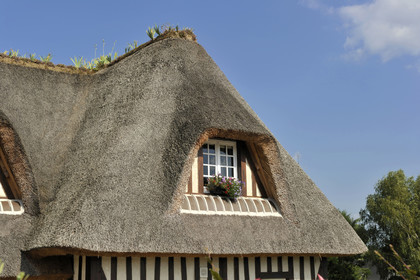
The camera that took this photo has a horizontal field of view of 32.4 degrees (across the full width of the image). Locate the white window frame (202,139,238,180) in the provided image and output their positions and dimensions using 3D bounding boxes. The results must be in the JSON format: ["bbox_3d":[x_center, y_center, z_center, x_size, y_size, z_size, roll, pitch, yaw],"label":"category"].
[{"bbox_3d":[0.197,0.583,16.400,1.000,1.130,0.140,6,-13,-31],"label":"white window frame"}]

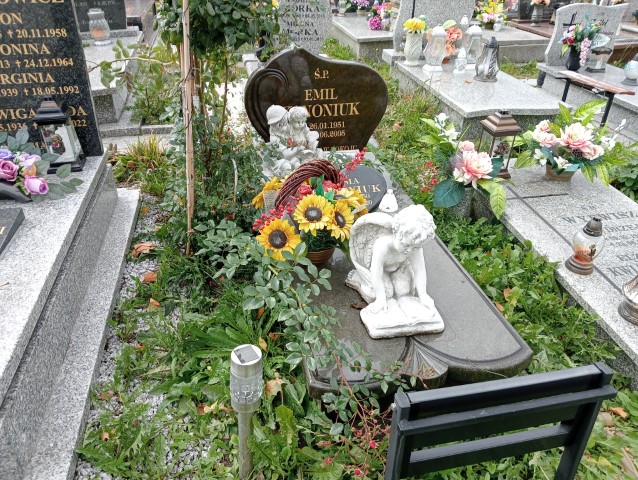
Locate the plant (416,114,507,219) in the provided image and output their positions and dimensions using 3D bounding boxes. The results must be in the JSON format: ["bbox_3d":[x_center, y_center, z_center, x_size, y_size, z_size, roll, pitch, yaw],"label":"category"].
[{"bbox_3d":[0.657,-0.368,2.509,0.440,0.420,0.380,-1,32,-1],"label":"plant"}]

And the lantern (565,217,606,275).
[{"bbox_3d":[1.083,0.009,2.091,0.124,0.228,0.124,-5,31,-9],"label":"lantern"}]

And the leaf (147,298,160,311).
[{"bbox_3d":[-0.756,0.295,2.360,0.067,0.031,0.067,-5,31,-9],"label":"leaf"}]

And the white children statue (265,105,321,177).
[{"bbox_3d":[-0.131,-0.539,2.813,0.290,0.350,0.200,-11,33,-17],"label":"white children statue"}]

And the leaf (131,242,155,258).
[{"bbox_3d":[-0.849,0.051,2.493,0.110,0.040,0.085,-6,32,-9],"label":"leaf"}]

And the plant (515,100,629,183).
[{"bbox_3d":[1.266,-0.494,2.667,0.560,0.400,0.360,-1,32,-1],"label":"plant"}]

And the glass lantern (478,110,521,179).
[{"bbox_3d":[1.020,-0.557,2.937,0.186,0.347,0.186,-5,31,-9],"label":"glass lantern"}]

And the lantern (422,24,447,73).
[{"bbox_3d":[1.119,-1.863,4.984,0.207,0.409,0.207,-5,31,-9],"label":"lantern"}]

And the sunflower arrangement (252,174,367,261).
[{"bbox_3d":[-0.038,-0.077,2.203,0.445,0.383,0.321,-5,31,-9],"label":"sunflower arrangement"}]

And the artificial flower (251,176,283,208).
[{"bbox_3d":[-0.208,-0.189,2.050,0.090,0.115,0.115,-17,35,-26],"label":"artificial flower"}]

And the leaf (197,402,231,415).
[{"bbox_3d":[-0.345,0.551,1.688,0.105,0.025,0.050,-6,32,-9],"label":"leaf"}]

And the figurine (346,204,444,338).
[{"bbox_3d":[0.278,0.063,1.793,0.280,0.390,0.360,-6,32,-9],"label":"figurine"}]

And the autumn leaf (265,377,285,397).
[{"bbox_3d":[-0.162,0.540,1.905,0.081,0.041,0.078,-5,31,-9],"label":"autumn leaf"}]

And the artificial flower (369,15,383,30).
[{"bbox_3d":[0.711,-2.737,6.500,0.180,0.180,0.170,-5,31,-9],"label":"artificial flower"}]

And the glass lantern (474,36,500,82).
[{"bbox_3d":[1.456,-1.555,4.416,0.200,0.350,0.200,-6,32,-9],"label":"glass lantern"}]

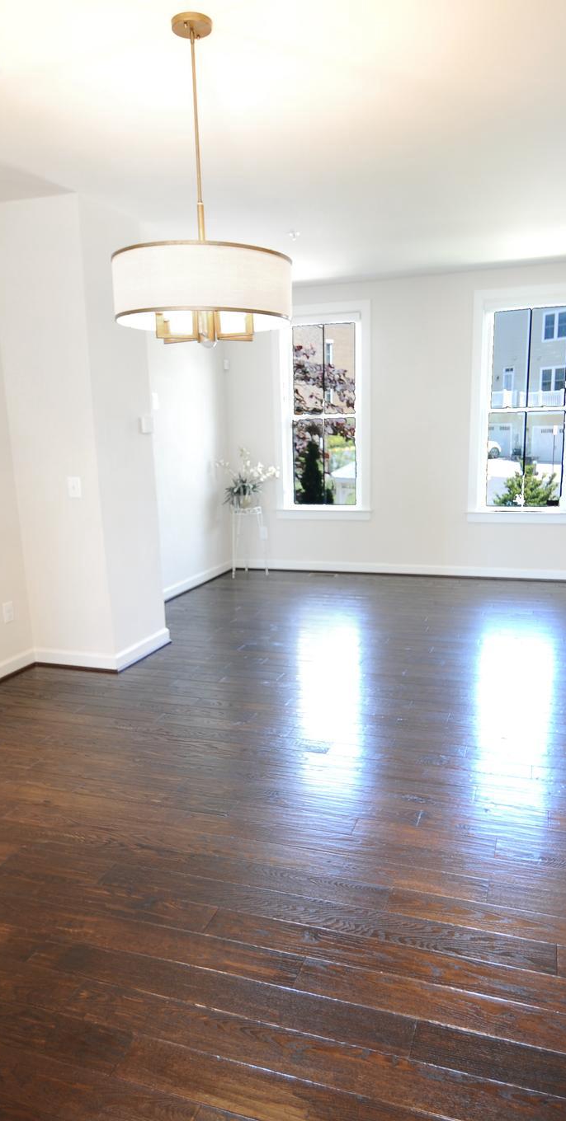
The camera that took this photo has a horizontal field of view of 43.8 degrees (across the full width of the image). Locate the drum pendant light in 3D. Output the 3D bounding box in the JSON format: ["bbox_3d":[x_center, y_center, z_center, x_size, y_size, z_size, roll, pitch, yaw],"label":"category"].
[{"bbox_3d":[-0.276,-1.212,2.302,0.650,0.982,0.650,3,13,21],"label":"drum pendant light"}]

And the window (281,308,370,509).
[{"bbox_3d":[0.414,-1.425,6.770,0.899,1.942,0.110,3,13,21],"label":"window"}]

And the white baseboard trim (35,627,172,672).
[{"bbox_3d":[-1.179,0.561,4.648,0.643,0.112,0.650,3,13,21],"label":"white baseboard trim"}]

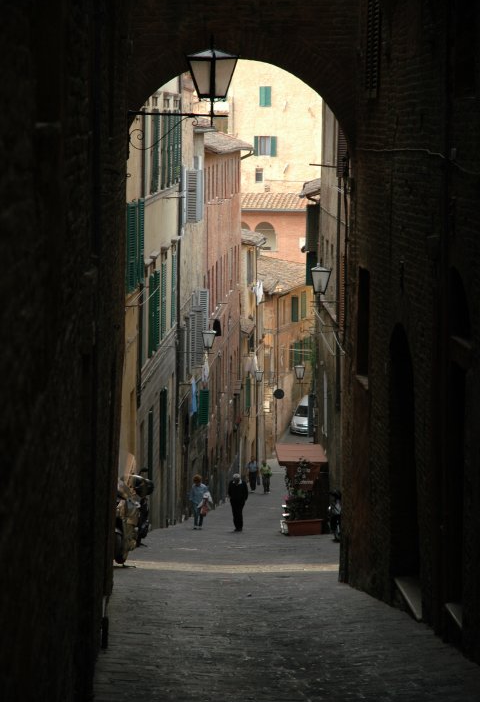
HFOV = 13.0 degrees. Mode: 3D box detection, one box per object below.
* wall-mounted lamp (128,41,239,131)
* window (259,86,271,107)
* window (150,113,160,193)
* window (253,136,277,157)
[{"bbox_3d":[-0.646,-3.046,24.000,1.250,1.050,0.520,1,6,2],"label":"wall-mounted lamp"},{"bbox_3d":[2.187,-21.523,178.000,0.970,1.740,0.150,1,6,6],"label":"window"},{"bbox_3d":[-2.372,-5.578,59.300,0.250,2.250,1.500,1,6,2],"label":"window"},{"bbox_3d":[2.179,-17.319,178.000,1.920,1.740,0.150,1,6,6],"label":"window"}]

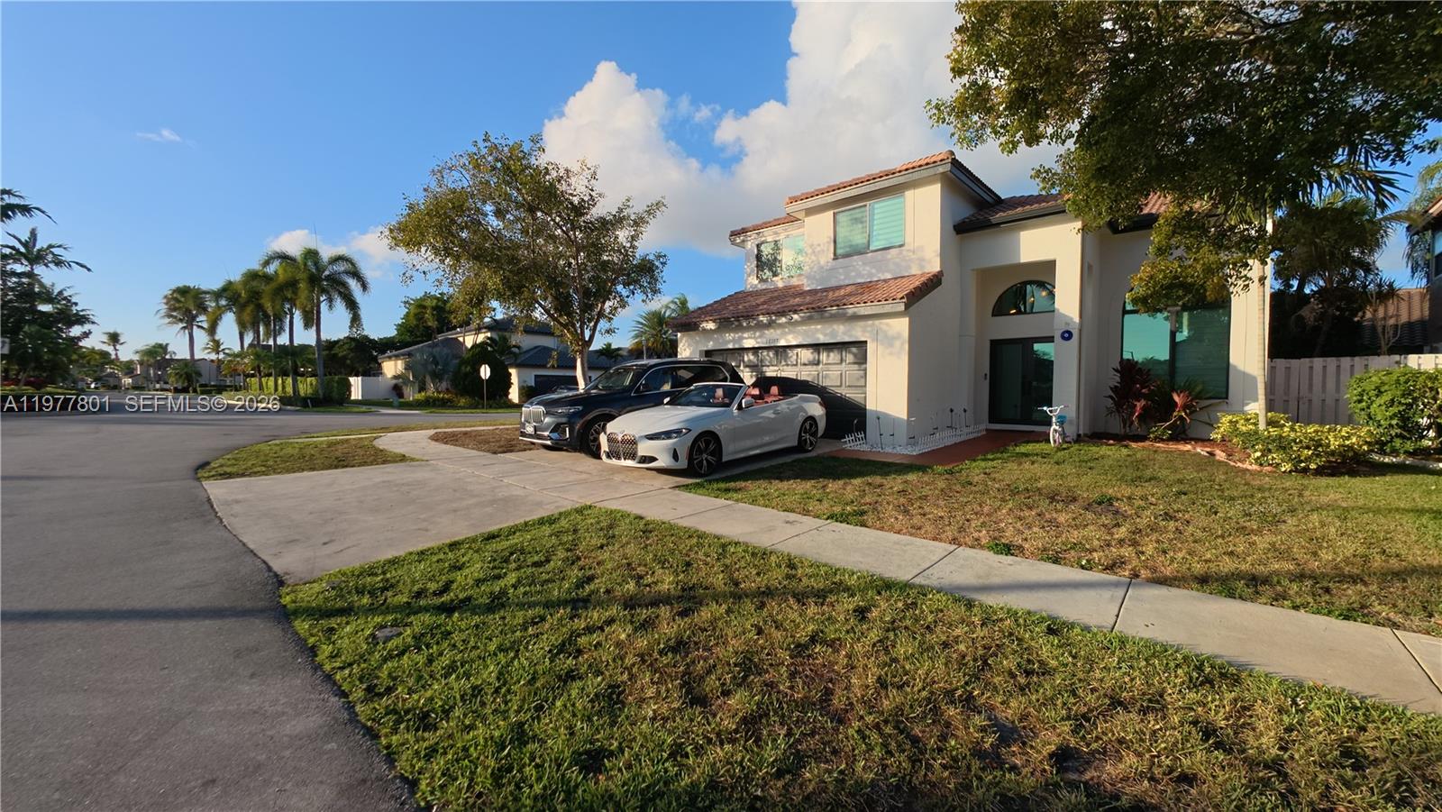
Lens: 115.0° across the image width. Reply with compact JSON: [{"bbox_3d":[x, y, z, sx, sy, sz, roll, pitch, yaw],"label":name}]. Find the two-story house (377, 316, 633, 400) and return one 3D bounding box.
[{"bbox_3d":[-19.500,-4.015,40.485,17.000,7.600,13.500,2,3,37],"label":"two-story house"}]

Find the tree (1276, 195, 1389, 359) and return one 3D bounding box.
[{"bbox_3d":[17.745,-2.757,13.412,2.900,6.875,2.900,0,2,0],"label":"tree"}]

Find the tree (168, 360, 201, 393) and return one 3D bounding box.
[{"bbox_3d":[-60.814,-3.162,51.956,2.800,4.135,2.800,2,3,40],"label":"tree"}]

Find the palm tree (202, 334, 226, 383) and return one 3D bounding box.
[{"bbox_3d":[-62.877,-4.942,56.900,2.900,7.729,2.900,2,3,42],"label":"palm tree"}]

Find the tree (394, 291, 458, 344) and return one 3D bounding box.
[{"bbox_3d":[-31.848,-6.517,49.803,7.200,11.750,7.200,0,2,0],"label":"tree"}]

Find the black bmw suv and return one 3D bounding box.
[{"bbox_3d":[-1.830,-0.020,10.410,2.020,1.820,5.150,2,4,43],"label":"black bmw suv"}]

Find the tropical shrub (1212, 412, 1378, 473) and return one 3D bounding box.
[{"bbox_3d":[10.047,0.538,7.940,1.900,0.770,2.400,2,3,37],"label":"tropical shrub"}]

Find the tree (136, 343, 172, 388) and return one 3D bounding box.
[{"bbox_3d":[-95.069,-6.614,77.000,4.200,7.800,4.200,2,2,39],"label":"tree"}]

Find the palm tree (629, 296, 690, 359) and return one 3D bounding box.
[{"bbox_3d":[-5.619,-5.182,41.845,5.700,9.837,5.700,0,2,0],"label":"palm tree"}]

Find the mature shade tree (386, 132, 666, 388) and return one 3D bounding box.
[{"bbox_3d":[-4.971,-3.076,11.607,6.600,7.791,6.300,-1,2,-23],"label":"mature shade tree"}]

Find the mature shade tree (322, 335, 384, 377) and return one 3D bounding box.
[{"bbox_3d":[-42.464,-4.532,52.910,5.600,7.572,5.600,-1,3,-39],"label":"mature shade tree"}]

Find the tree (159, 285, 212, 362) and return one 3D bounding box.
[{"bbox_3d":[-75.706,-9.105,64.722,5.400,16.082,5.400,0,2,0],"label":"tree"}]

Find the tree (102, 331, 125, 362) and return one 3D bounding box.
[{"bbox_3d":[-148.179,-10.511,111.701,4.000,15.812,4.000,0,2,0],"label":"tree"}]

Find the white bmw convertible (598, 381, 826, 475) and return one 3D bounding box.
[{"bbox_3d":[0.126,0.262,8.480,1.880,1.390,4.770,2,4,42],"label":"white bmw convertible"}]

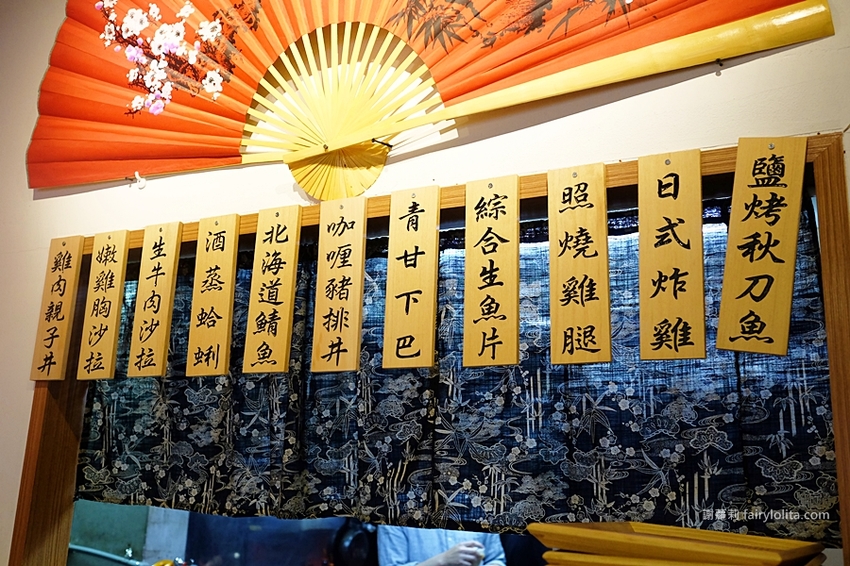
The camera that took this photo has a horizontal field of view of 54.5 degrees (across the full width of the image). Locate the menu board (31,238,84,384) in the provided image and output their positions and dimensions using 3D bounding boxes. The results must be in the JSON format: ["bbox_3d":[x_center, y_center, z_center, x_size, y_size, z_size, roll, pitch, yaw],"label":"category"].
[{"bbox_3d":[-0.773,0.053,1.740,0.089,0.305,0.011,-4,-15,26],"label":"menu board"}]

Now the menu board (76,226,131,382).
[{"bbox_3d":[-0.653,0.045,1.681,0.089,0.305,0.011,-5,-15,26],"label":"menu board"}]

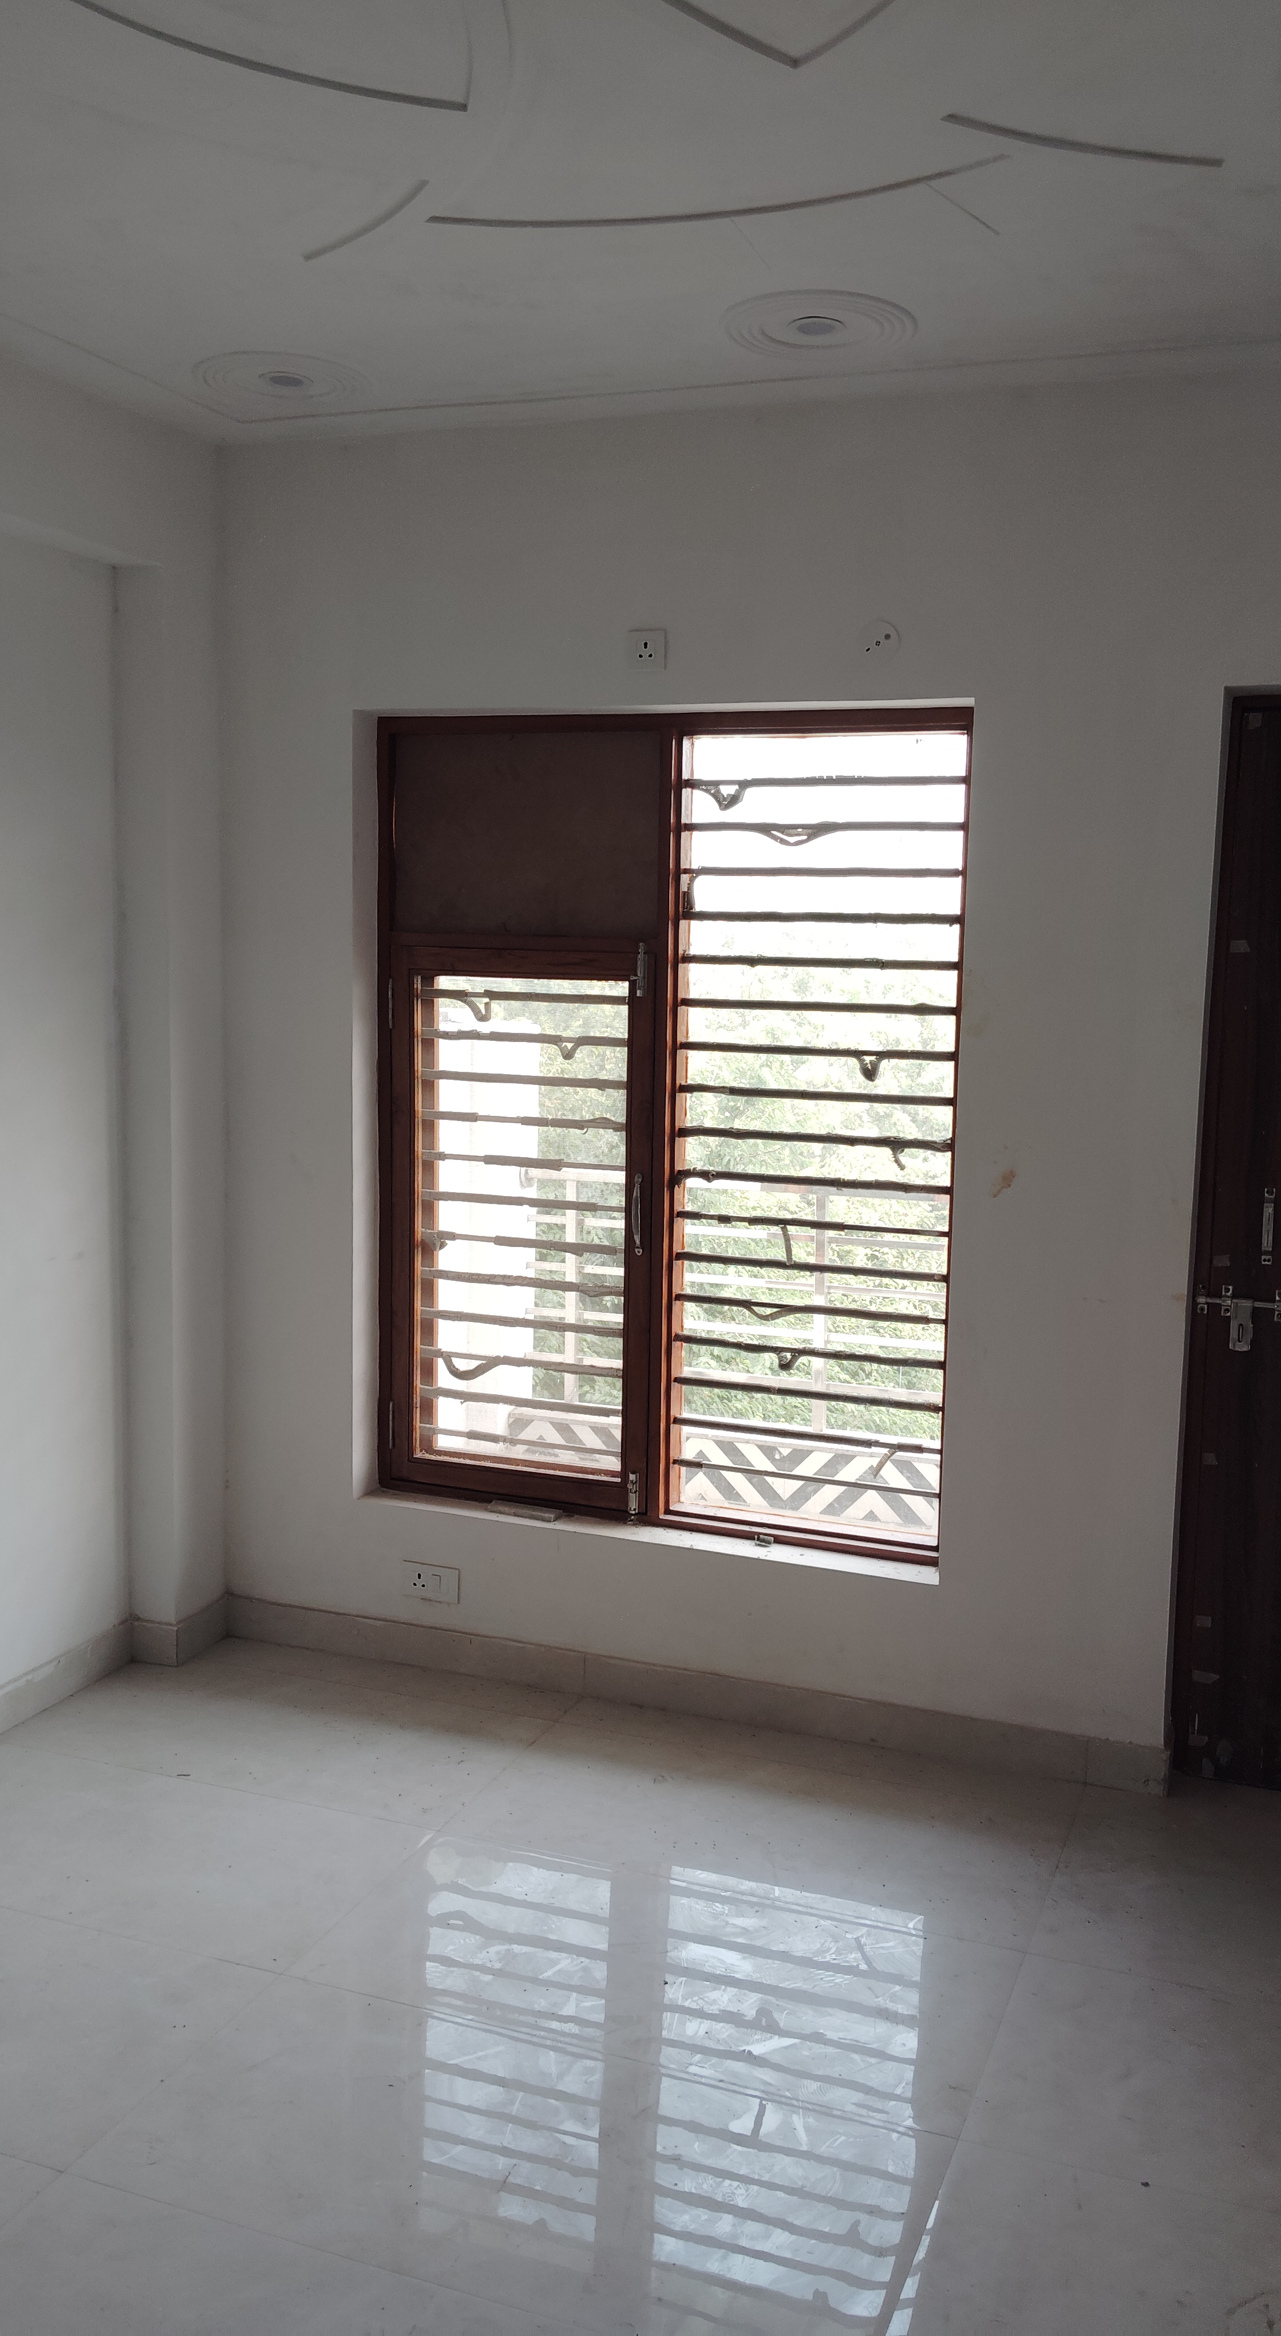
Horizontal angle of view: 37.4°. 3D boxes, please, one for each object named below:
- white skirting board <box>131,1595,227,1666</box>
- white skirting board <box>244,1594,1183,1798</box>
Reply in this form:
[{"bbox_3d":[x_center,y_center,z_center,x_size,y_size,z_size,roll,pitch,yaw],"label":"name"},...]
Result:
[{"bbox_3d":[-1.175,1.179,4.856,0.127,0.110,0.247,4,7,21],"label":"white skirting board"},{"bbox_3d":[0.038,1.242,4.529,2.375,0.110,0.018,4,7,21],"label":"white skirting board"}]

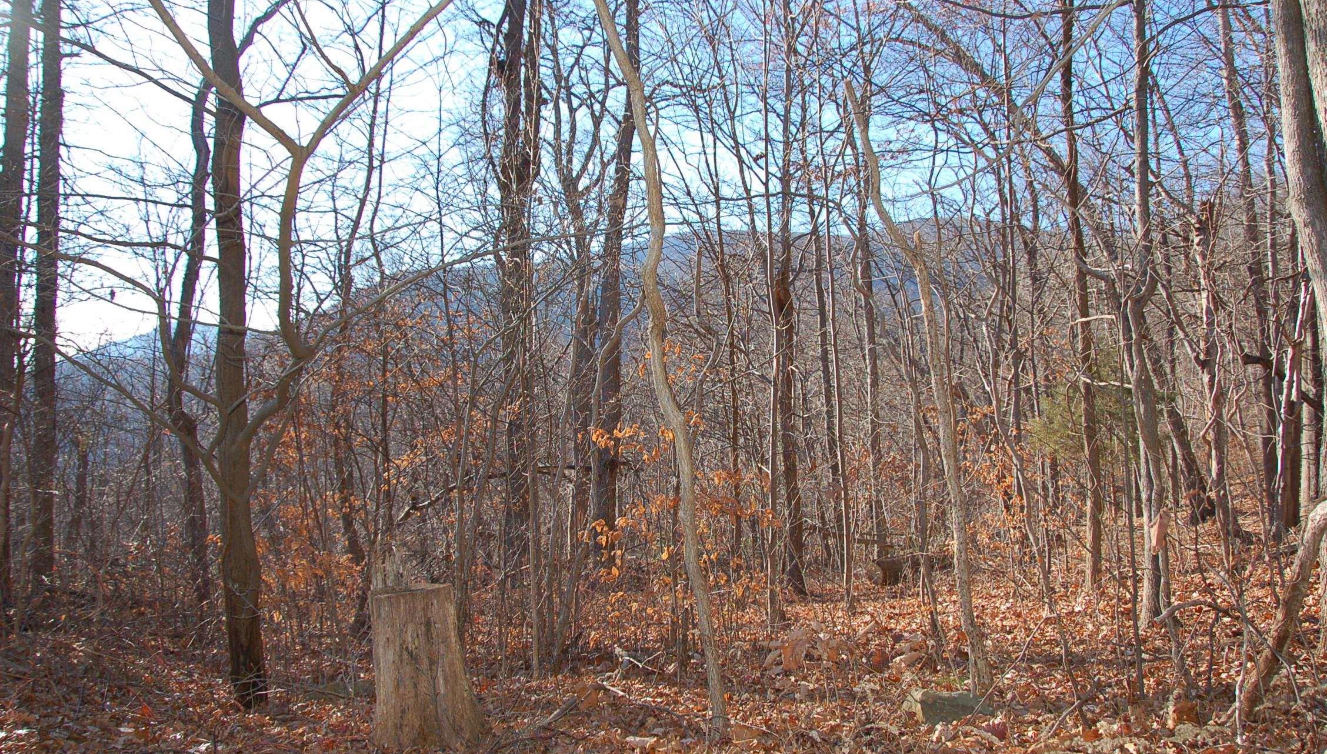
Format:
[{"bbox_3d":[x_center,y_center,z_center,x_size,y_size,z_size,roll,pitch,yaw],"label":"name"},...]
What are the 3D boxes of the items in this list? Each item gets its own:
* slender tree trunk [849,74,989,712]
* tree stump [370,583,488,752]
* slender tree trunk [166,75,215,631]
[{"bbox_3d":[1.237,0.050,4.800,0.680,2.950,0.350,0,0,0],"label":"slender tree trunk"},{"bbox_3d":[-0.990,1.200,4.200,0.490,0.640,0.460,0,0,0],"label":"tree stump"},{"bbox_3d":[-3.147,-0.176,6.600,0.320,3.550,0.300,0,0,0],"label":"slender tree trunk"}]

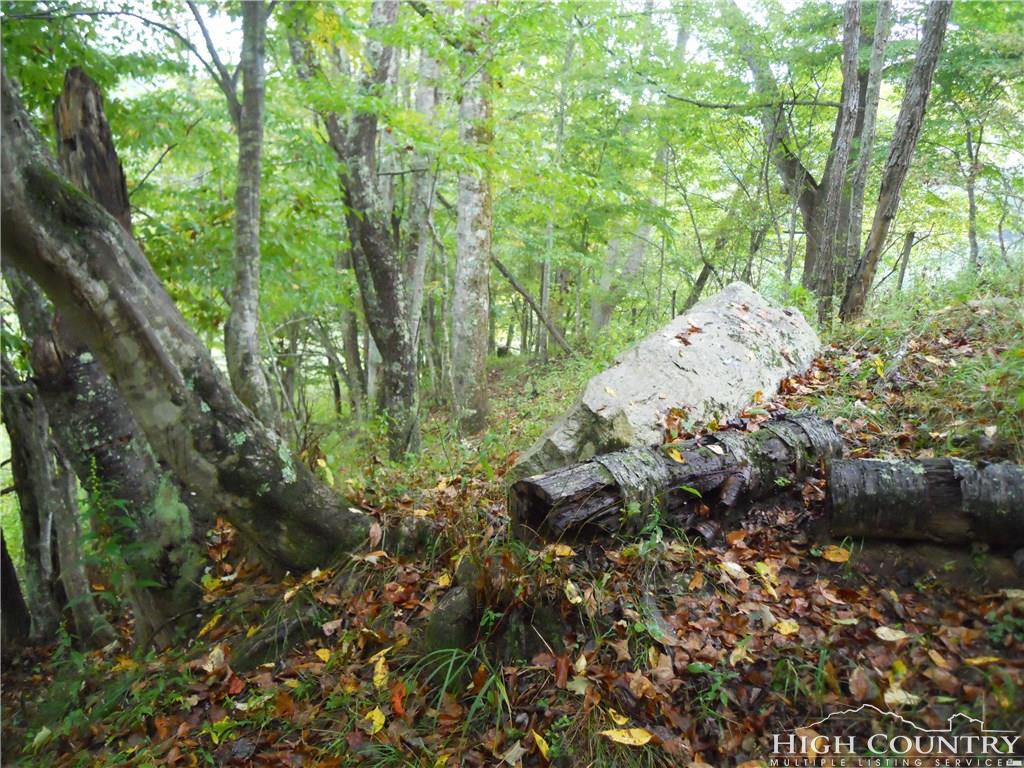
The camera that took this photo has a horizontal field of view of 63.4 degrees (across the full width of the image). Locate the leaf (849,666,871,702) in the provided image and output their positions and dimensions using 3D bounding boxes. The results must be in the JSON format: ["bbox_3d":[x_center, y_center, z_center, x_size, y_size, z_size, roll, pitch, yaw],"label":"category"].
[{"bbox_3d":[0.961,0.831,2.291,0.055,0.014,0.103,8,43,28],"label":"leaf"}]

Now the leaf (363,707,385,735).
[{"bbox_3d":[-0.357,0.877,2.158,0.055,0.018,0.071,3,40,2],"label":"leaf"}]

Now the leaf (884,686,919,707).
[{"bbox_3d":[1.056,0.848,2.241,0.085,0.014,0.058,-1,24,14],"label":"leaf"}]

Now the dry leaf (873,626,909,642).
[{"bbox_3d":[1.149,0.757,2.504,0.086,0.014,0.050,8,28,32],"label":"dry leaf"}]

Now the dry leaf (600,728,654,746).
[{"bbox_3d":[0.290,0.894,2.107,0.129,0.016,0.060,0,24,12],"label":"dry leaf"}]

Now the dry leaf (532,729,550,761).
[{"bbox_3d":[0.073,0.904,2.078,0.035,0.020,0.084,-22,42,-20],"label":"dry leaf"}]

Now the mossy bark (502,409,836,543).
[{"bbox_3d":[0.774,0.374,3.475,1.675,0.260,0.260,-7,8,-30],"label":"mossy bark"}]

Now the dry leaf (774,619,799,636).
[{"bbox_3d":[0.842,0.746,2.537,0.070,0.014,0.050,-6,24,2],"label":"dry leaf"}]

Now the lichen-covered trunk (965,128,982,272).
[{"bbox_3d":[5.566,-2.215,9.923,0.085,1.770,0.085,-1,5,0],"label":"lichen-covered trunk"}]

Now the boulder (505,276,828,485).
[{"bbox_3d":[0.880,-0.050,4.400,1.800,0.970,0.920,-3,6,-35],"label":"boulder"}]

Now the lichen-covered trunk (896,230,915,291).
[{"bbox_3d":[4.038,-1.252,8.472,0.070,0.638,0.070,10,5,0],"label":"lichen-covered trunk"}]

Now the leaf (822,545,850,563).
[{"bbox_3d":[1.155,0.606,2.943,0.089,0.016,0.062,1,25,18],"label":"leaf"}]

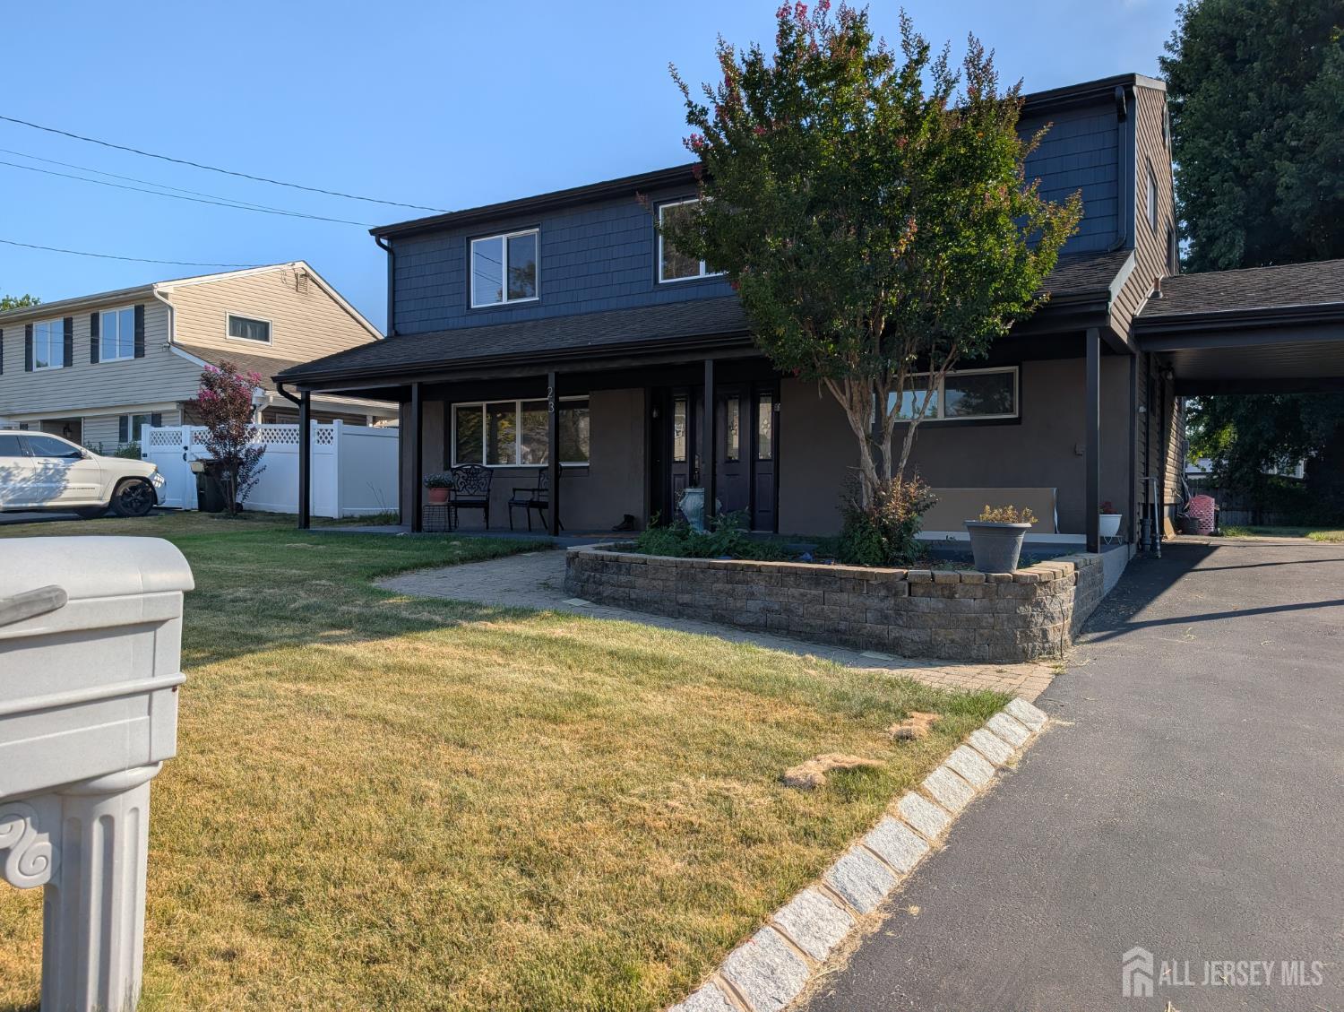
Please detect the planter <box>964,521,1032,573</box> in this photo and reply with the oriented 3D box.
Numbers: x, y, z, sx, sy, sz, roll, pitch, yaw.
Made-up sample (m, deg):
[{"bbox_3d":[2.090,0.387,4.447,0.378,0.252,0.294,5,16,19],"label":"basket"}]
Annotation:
[{"bbox_3d":[2.425,0.299,6.931,0.500,0.365,0.500,0,1,19],"label":"planter"}]

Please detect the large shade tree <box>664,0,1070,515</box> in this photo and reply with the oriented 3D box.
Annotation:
[{"bbox_3d":[1.767,-1.969,8.182,3.550,4.910,3.500,0,1,12],"label":"large shade tree"}]

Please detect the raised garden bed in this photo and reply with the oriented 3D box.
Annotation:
[{"bbox_3d":[1.221,0.756,8.811,4.850,0.610,3.000,1,1,31],"label":"raised garden bed"}]

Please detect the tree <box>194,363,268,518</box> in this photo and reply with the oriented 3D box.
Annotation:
[{"bbox_3d":[-8.224,-1.268,17.400,1.280,2.860,1.280,0,1,-25],"label":"tree"}]

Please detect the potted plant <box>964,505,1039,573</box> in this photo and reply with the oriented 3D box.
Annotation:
[{"bbox_3d":[2.441,0.232,6.931,0.530,0.490,0.510,0,1,19],"label":"potted plant"}]

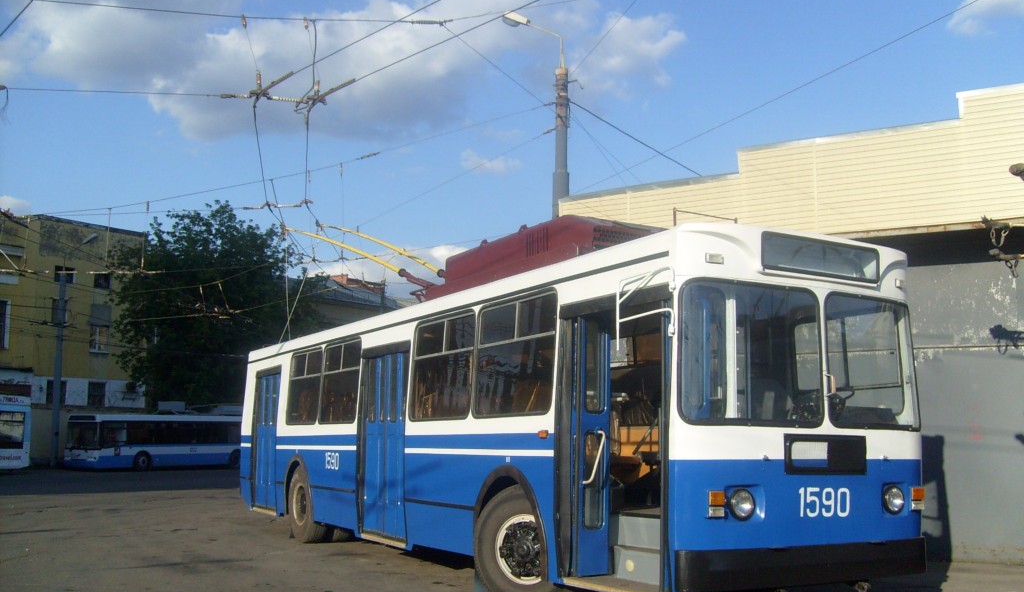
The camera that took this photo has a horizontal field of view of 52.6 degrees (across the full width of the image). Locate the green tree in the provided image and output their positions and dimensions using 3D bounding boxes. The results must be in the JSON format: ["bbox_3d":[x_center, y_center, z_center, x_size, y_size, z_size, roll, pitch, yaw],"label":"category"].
[{"bbox_3d":[-17.832,2.157,63.302,12.600,16.100,12.000,0,-8,0],"label":"green tree"}]

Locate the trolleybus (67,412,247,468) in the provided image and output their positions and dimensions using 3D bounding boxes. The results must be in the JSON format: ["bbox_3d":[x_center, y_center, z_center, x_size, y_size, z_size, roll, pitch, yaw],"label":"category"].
[{"bbox_3d":[-17.297,7.646,54.825,2.500,3.000,12.000,-5,-10,35],"label":"trolleybus"}]

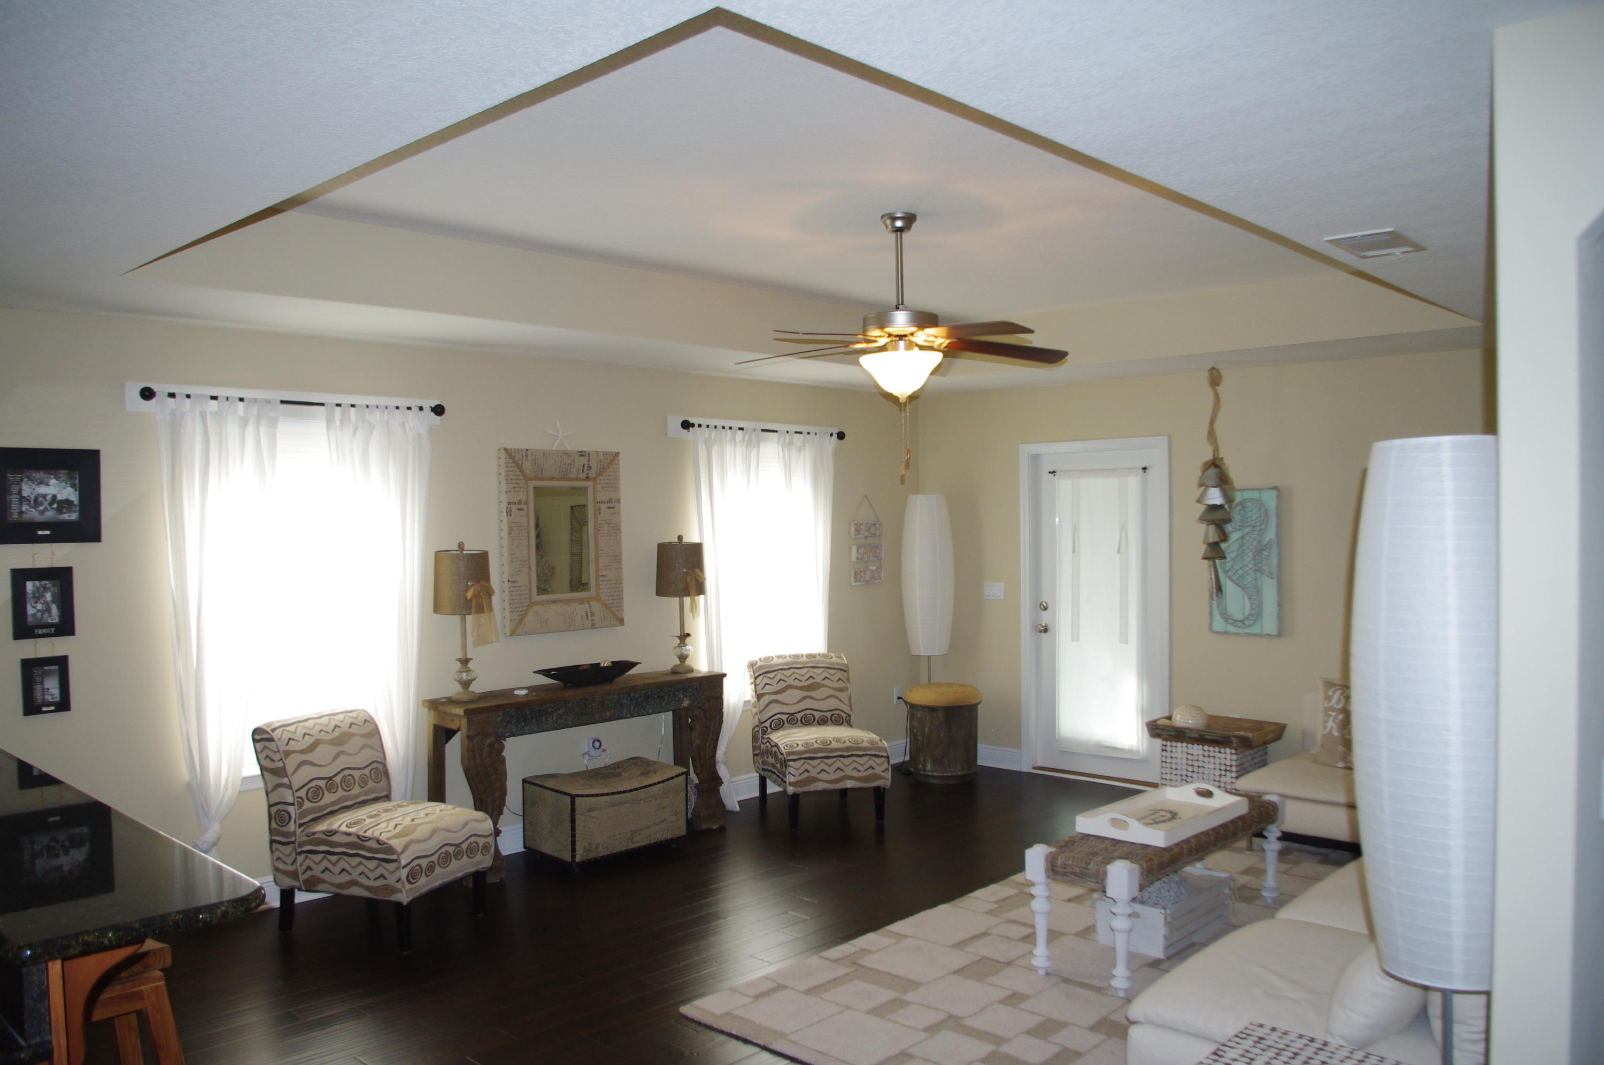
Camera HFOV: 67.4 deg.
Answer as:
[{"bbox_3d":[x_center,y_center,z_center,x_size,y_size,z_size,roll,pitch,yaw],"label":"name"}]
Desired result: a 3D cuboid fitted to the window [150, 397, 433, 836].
[{"bbox_3d":[-2.112,0.340,5.089,0.119,1.789,1.193,0,2,43],"label":"window"}]

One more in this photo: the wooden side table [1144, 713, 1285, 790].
[{"bbox_3d":[2.112,1.264,6.163,0.596,0.567,0.477,0,2,43],"label":"wooden side table"}]

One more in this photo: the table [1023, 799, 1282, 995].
[{"bbox_3d":[1.420,1.337,4.675,0.393,0.472,1.387,0,2,43],"label":"table"}]

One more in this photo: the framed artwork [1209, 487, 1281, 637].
[{"bbox_3d":[2.464,0.166,6.693,0.385,0.816,0.030,0,1,44],"label":"framed artwork"}]

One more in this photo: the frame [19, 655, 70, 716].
[{"bbox_3d":[-2.803,0.567,4.454,0.022,0.208,0.152,1,2,45],"label":"frame"}]

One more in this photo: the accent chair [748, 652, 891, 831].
[{"bbox_3d":[0.093,1.152,6.724,0.580,0.830,0.760,-1,1,-18],"label":"accent chair"}]

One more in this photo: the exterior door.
[{"bbox_3d":[1.765,0.477,7.315,0.994,2.078,0.119,0,2,43],"label":"exterior door"}]

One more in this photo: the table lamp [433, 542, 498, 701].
[{"bbox_3d":[-1.555,0.411,5.500,0.308,0.726,0.318,0,2,43],"label":"table lamp"}]

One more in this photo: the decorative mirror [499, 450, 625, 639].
[{"bbox_3d":[-1.208,0.042,6.123,0.050,0.917,0.702,0,1,44],"label":"decorative mirror"}]

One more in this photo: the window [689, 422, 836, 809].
[{"bbox_3d":[-0.182,0.479,7.070,0.150,2.170,1.140,0,1,44],"label":"window"}]

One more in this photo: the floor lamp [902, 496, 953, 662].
[{"bbox_3d":[0.850,0.650,7.934,0.330,1.784,0.330,0,1,0],"label":"floor lamp"}]

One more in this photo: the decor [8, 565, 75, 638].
[{"bbox_3d":[-2.819,0.262,4.461,0.022,0.260,0.204,0,1,44],"label":"decor"}]

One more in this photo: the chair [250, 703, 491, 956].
[{"bbox_3d":[-1.749,1.190,4.938,0.780,0.850,0.552,0,1,22],"label":"chair"}]

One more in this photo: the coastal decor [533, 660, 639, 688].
[{"bbox_3d":[-1.054,0.705,5.967,0.199,0.109,0.626,0,2,43],"label":"coastal decor"}]

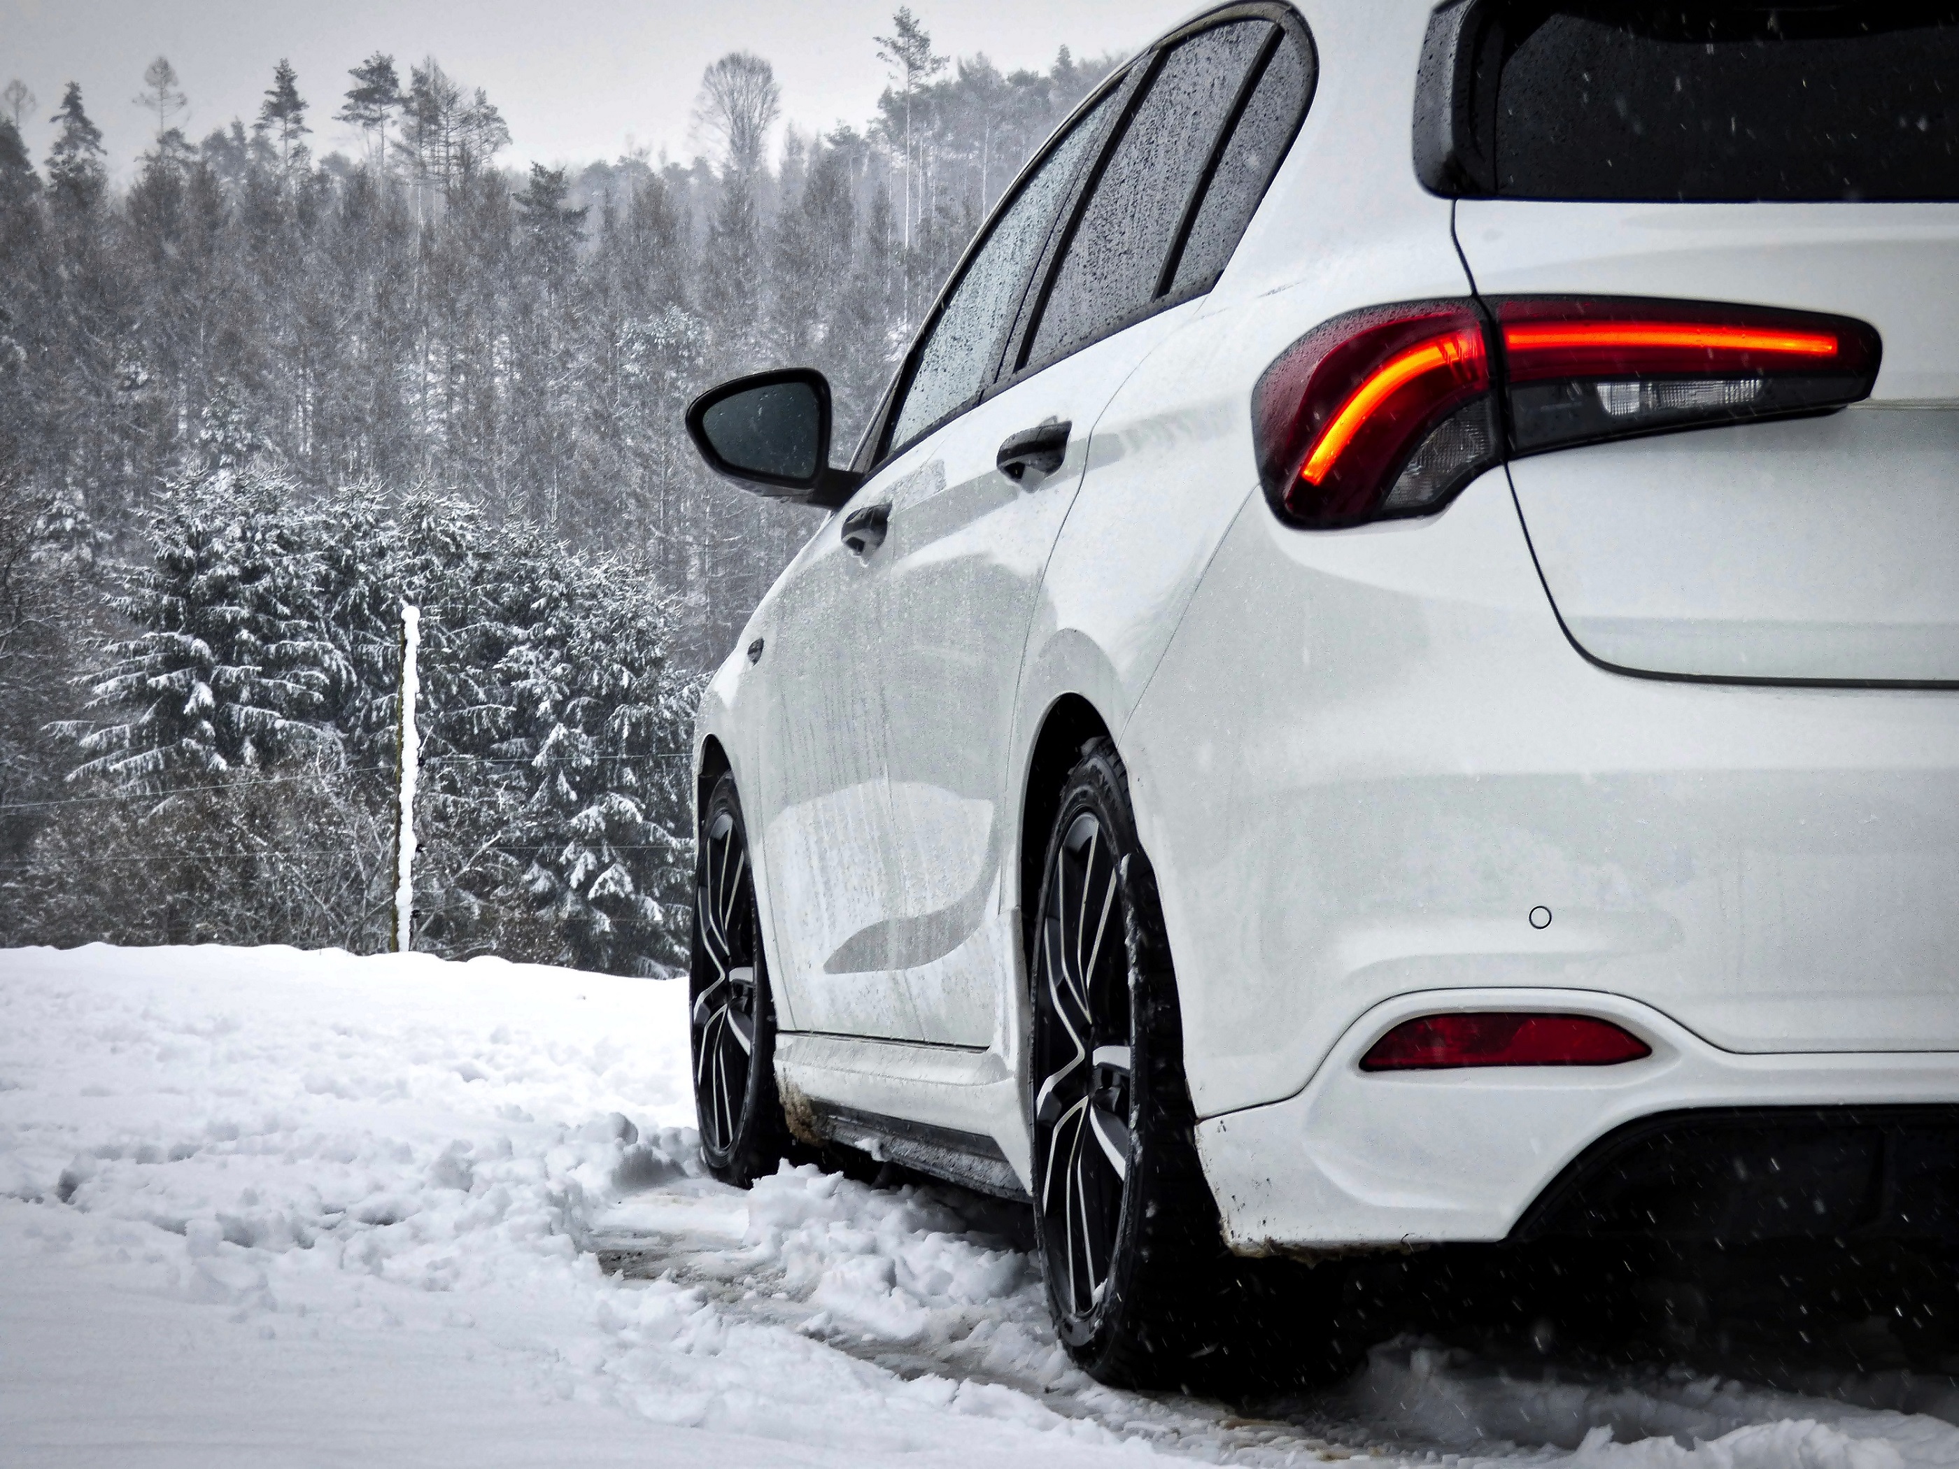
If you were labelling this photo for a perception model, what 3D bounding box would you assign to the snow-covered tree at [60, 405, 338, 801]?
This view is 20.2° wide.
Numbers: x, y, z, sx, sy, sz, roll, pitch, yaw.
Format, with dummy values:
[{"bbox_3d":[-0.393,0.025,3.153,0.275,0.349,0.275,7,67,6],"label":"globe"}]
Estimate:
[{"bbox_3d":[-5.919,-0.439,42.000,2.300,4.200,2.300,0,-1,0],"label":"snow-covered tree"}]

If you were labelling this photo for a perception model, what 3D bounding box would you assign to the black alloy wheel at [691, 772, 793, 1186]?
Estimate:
[{"bbox_3d":[-0.251,0.357,7.874,0.225,0.637,0.637,0,-1,-10],"label":"black alloy wheel"}]

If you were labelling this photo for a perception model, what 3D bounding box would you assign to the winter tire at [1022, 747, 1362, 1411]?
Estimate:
[{"bbox_3d":[0.213,0.316,5.270,0.225,0.637,0.637,0,-1,-10],"label":"winter tire"}]

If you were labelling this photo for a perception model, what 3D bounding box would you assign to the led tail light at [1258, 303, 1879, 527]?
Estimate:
[{"bbox_3d":[0.500,-0.275,4.756,0.500,0.191,0.280,0,-1,-10],"label":"led tail light"}]

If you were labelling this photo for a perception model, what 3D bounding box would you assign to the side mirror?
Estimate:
[{"bbox_3d":[-0.268,-0.383,7.151,0.235,0.180,0.160,0,-1,-10],"label":"side mirror"}]

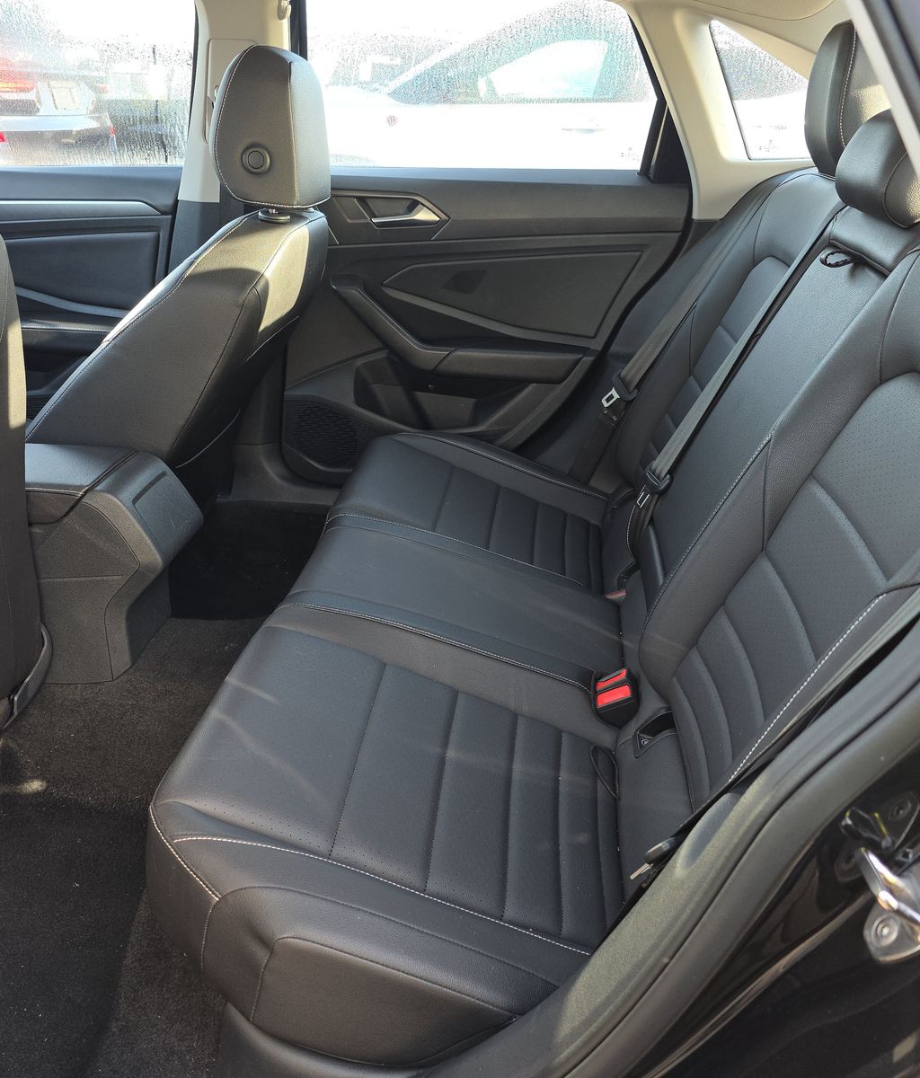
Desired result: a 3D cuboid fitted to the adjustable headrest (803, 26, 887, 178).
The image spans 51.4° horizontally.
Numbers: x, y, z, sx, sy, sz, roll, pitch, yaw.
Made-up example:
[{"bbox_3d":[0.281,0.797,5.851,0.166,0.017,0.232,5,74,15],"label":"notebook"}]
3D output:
[{"bbox_3d":[0.572,-0.623,1.351,0.120,0.200,0.250,10,25,2],"label":"adjustable headrest"}]

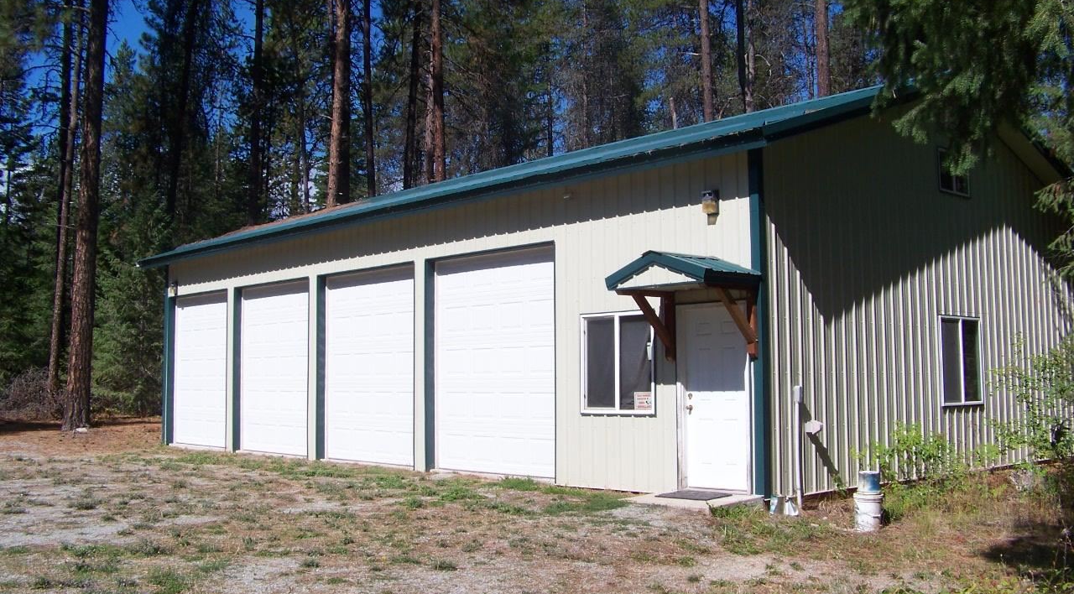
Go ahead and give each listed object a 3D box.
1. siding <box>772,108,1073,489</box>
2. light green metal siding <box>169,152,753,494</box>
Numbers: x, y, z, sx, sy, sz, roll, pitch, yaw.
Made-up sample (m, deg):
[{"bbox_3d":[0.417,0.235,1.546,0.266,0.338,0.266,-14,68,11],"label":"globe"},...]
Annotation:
[{"bbox_3d":[5.538,-0.223,15.089,8.400,5.210,0.180,3,-6,-43],"label":"siding"},{"bbox_3d":[-2.579,0.741,17.707,0.180,3.850,14.900,3,-6,-43],"label":"light green metal siding"}]

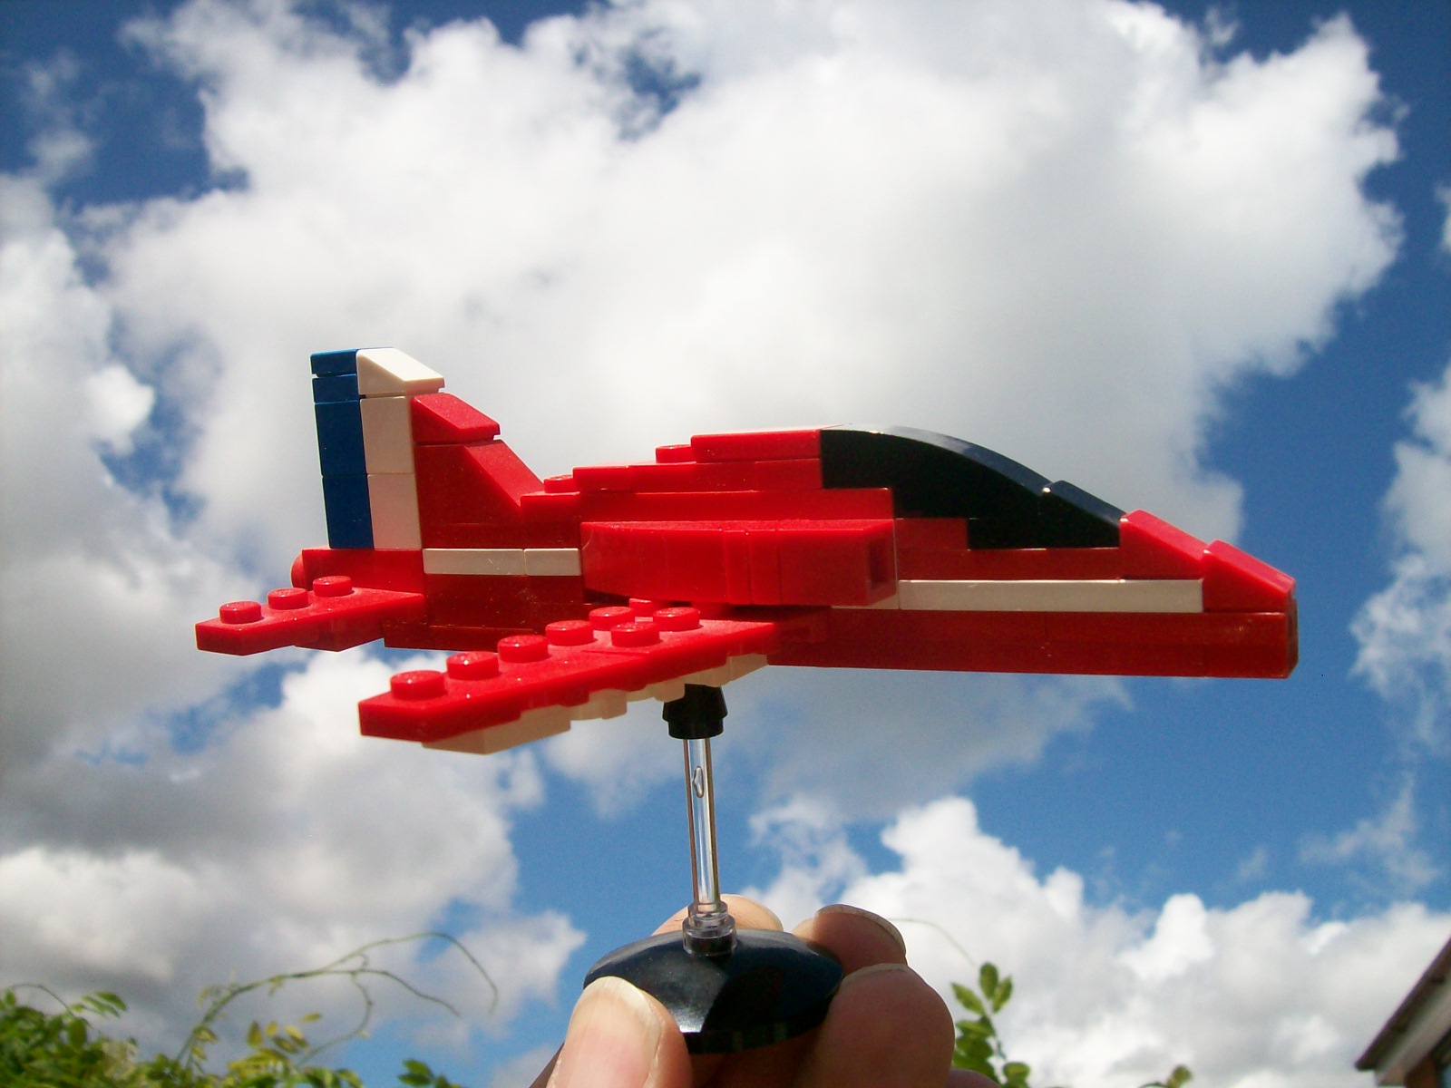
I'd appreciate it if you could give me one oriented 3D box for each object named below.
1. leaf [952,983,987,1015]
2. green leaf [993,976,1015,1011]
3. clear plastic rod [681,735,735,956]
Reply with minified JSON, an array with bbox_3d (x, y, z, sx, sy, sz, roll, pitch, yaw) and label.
[{"bbox_3d":[0.242,0.453,1.500,0.018,0.046,0.006,-44,-18,-6],"label":"leaf"},{"bbox_3d":[0.276,0.447,1.500,0.018,0.041,0.006,25,-10,16],"label":"green leaf"},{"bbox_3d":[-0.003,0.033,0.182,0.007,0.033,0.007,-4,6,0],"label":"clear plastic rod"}]

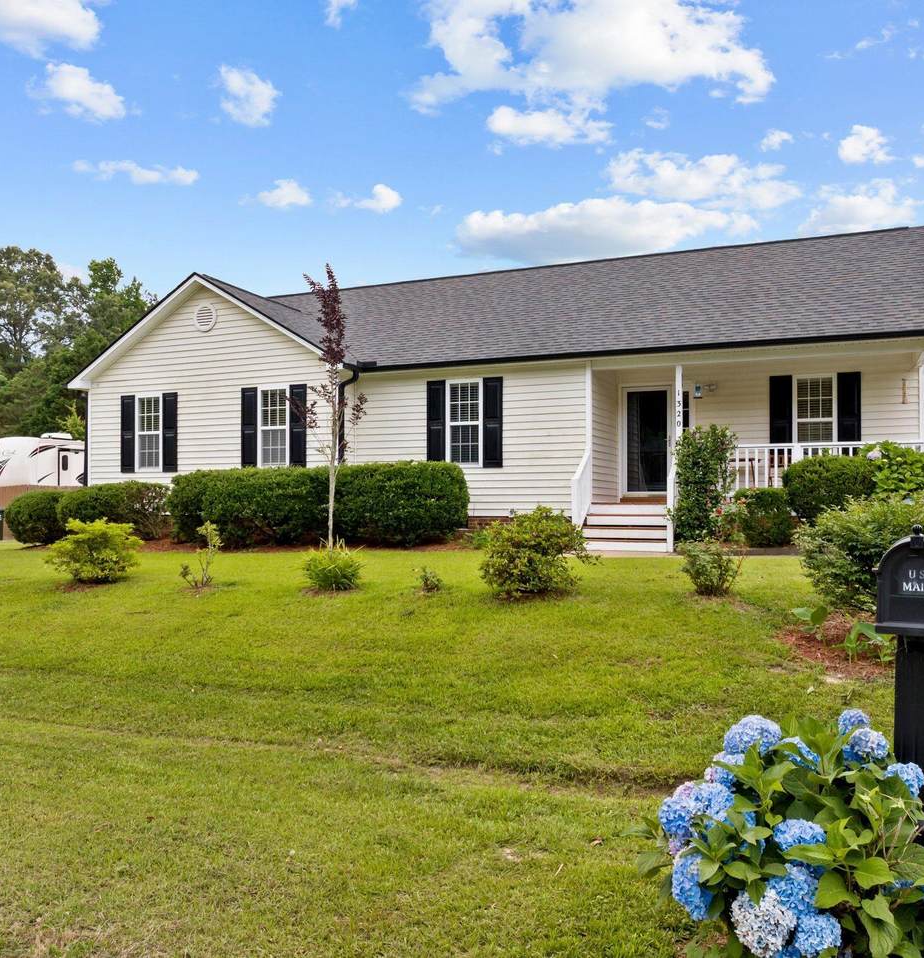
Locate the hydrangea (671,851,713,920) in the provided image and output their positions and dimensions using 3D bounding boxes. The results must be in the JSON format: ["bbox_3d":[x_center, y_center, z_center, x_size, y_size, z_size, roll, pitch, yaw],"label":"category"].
[{"bbox_3d":[0.634,1.109,2.420,0.150,0.175,0.150,-1,-2,23],"label":"hydrangea"}]

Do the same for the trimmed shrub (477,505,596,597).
[{"bbox_3d":[0.764,0.744,9.100,1.150,0.930,1.100,0,-2,0],"label":"trimmed shrub"}]

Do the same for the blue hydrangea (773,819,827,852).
[{"bbox_3d":[0.883,0.938,2.320,0.142,0.105,0.138,0,-1,0],"label":"blue hydrangea"}]

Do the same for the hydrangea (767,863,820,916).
[{"bbox_3d":[0.849,1.051,2.270,0.140,0.140,0.135,0,-1,0],"label":"hydrangea"}]

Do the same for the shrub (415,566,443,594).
[{"bbox_3d":[-0.397,1.202,10.500,0.330,0.330,0.320,0,-1,0],"label":"shrub"}]

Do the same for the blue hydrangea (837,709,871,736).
[{"bbox_3d":[1.157,0.722,2.620,0.105,0.095,0.105,0,-1,0],"label":"blue hydrangea"}]

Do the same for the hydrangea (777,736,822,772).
[{"bbox_3d":[0.968,0.792,2.550,0.135,0.110,0.130,0,-1,0],"label":"hydrangea"}]

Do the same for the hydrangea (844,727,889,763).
[{"bbox_3d":[1.160,0.766,2.550,0.135,0.115,0.135,-1,-2,23],"label":"hydrangea"}]

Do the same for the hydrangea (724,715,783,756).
[{"bbox_3d":[0.845,0.743,2.570,0.170,0.130,0.160,-1,-2,23],"label":"hydrangea"}]

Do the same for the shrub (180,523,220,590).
[{"bbox_3d":[-3.019,0.880,10.200,0.450,0.780,0.420,-1,-2,23],"label":"shrub"}]

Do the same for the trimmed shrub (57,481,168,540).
[{"bbox_3d":[-6.779,0.630,17.200,2.200,1.200,1.300,-1,-2,23],"label":"trimmed shrub"}]

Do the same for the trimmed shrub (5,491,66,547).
[{"bbox_3d":[-8.388,0.755,17.400,1.220,1.060,1.200,0,-1,0],"label":"trimmed shrub"}]

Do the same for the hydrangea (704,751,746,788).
[{"bbox_3d":[0.743,0.819,2.500,0.125,0.115,0.125,0,-1,0],"label":"hydrangea"}]

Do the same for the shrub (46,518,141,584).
[{"bbox_3d":[-5.236,1.030,12.600,1.320,0.940,1.250,0,-1,0],"label":"shrub"}]

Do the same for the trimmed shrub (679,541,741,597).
[{"bbox_3d":[2.448,0.868,8.700,0.620,0.560,0.600,-1,-2,23],"label":"trimmed shrub"}]

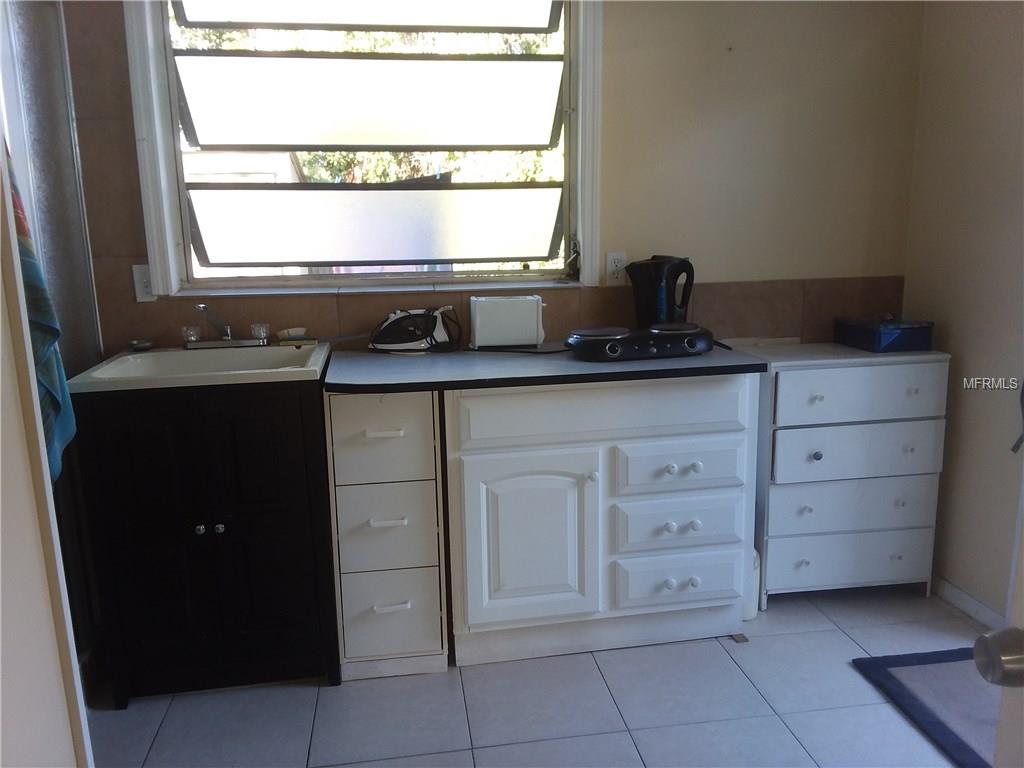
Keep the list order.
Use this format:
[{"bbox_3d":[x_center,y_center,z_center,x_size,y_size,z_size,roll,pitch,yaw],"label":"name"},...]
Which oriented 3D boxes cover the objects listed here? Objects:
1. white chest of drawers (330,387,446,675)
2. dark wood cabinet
[{"bbox_3d":[-0.375,0.382,2.449,0.295,0.824,0.526,-3,11,-8],"label":"white chest of drawers"},{"bbox_3d":[-0.832,0.382,2.366,0.621,0.876,0.529,-3,11,-8],"label":"dark wood cabinet"}]

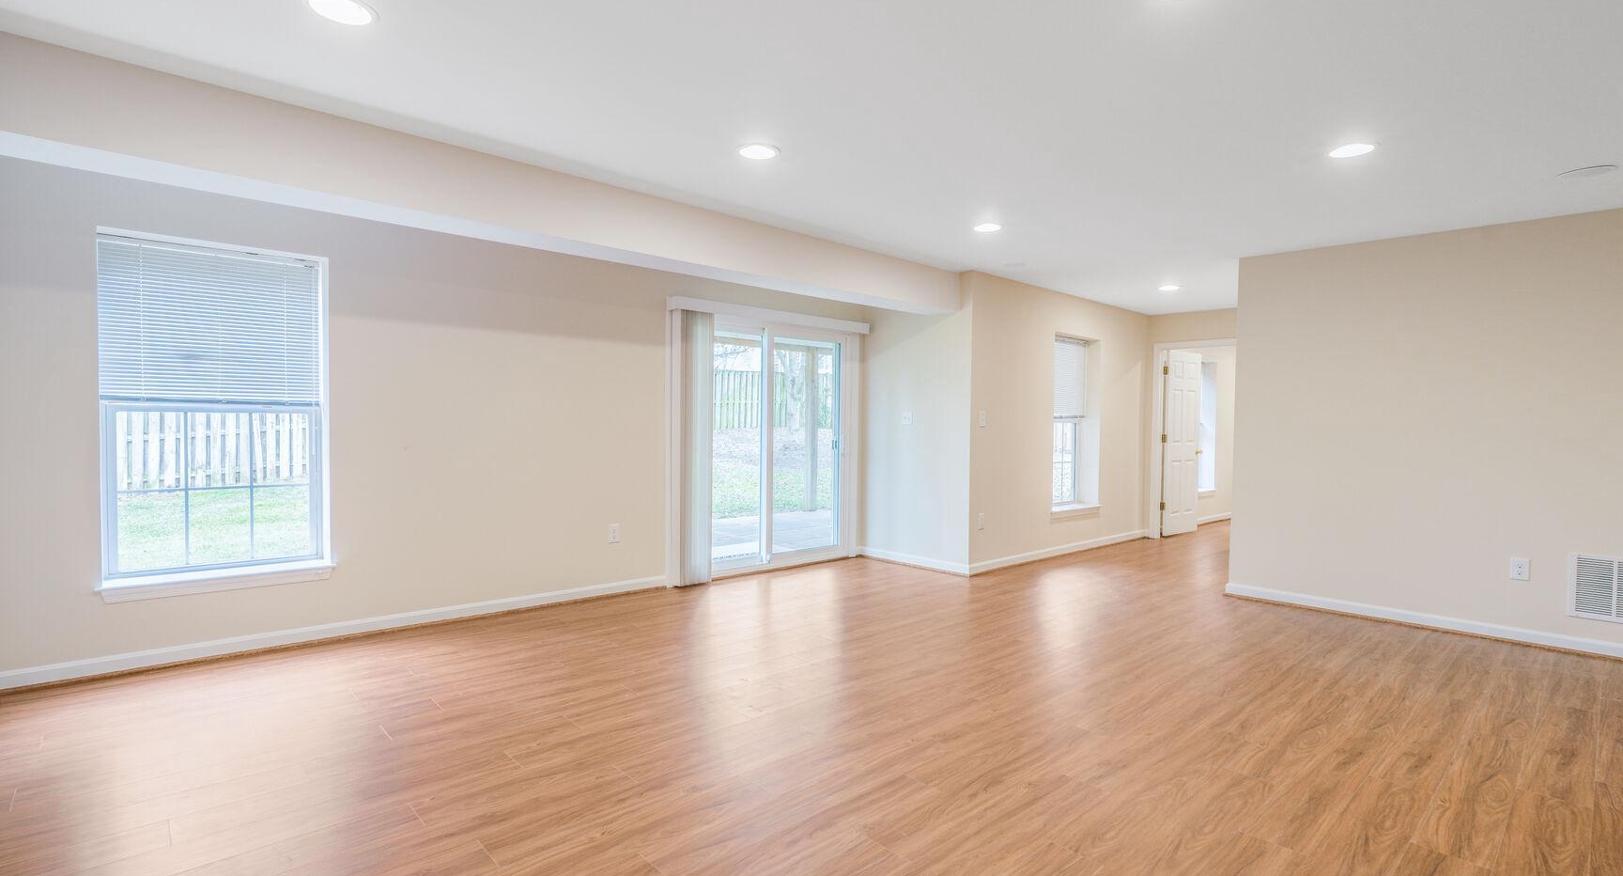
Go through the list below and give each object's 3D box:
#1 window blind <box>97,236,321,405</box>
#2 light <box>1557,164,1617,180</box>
[{"bbox_3d":[-2.975,-0.557,3.843,0.875,0.765,0.040,0,2,-44],"label":"window blind"},{"bbox_3d":[3.569,-1.216,3.530,0.195,0.020,0.195,0,2,-44],"label":"light"}]

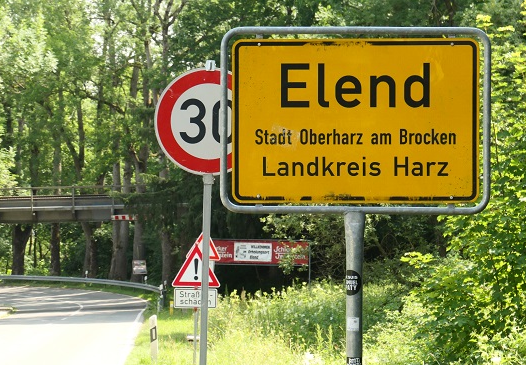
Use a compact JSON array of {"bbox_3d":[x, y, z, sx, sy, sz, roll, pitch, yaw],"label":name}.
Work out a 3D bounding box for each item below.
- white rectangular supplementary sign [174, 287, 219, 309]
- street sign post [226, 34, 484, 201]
[{"bbox_3d":[-1.235,2.140,32.000,0.800,0.370,0.030,0,-3,-2],"label":"white rectangular supplementary sign"},{"bbox_3d":[0.362,-0.240,6.750,0.965,0.645,0.040,0,-1,4],"label":"street sign post"}]

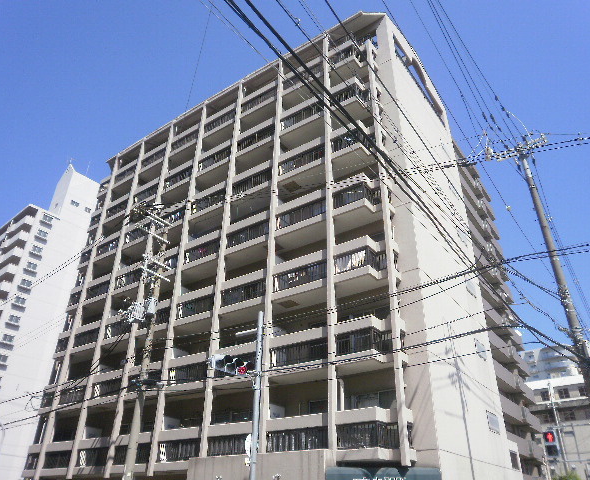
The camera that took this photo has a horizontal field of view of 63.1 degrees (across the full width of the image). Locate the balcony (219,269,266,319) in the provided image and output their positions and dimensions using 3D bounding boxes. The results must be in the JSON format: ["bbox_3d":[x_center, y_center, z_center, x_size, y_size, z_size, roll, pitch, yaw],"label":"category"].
[{"bbox_3d":[-1.768,2.335,19.945,2.291,1.430,1.250,-19,-36,31],"label":"balcony"}]

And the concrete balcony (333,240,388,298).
[{"bbox_3d":[2.472,0.902,17.276,1.907,1.476,1.250,-19,-36,31],"label":"concrete balcony"}]

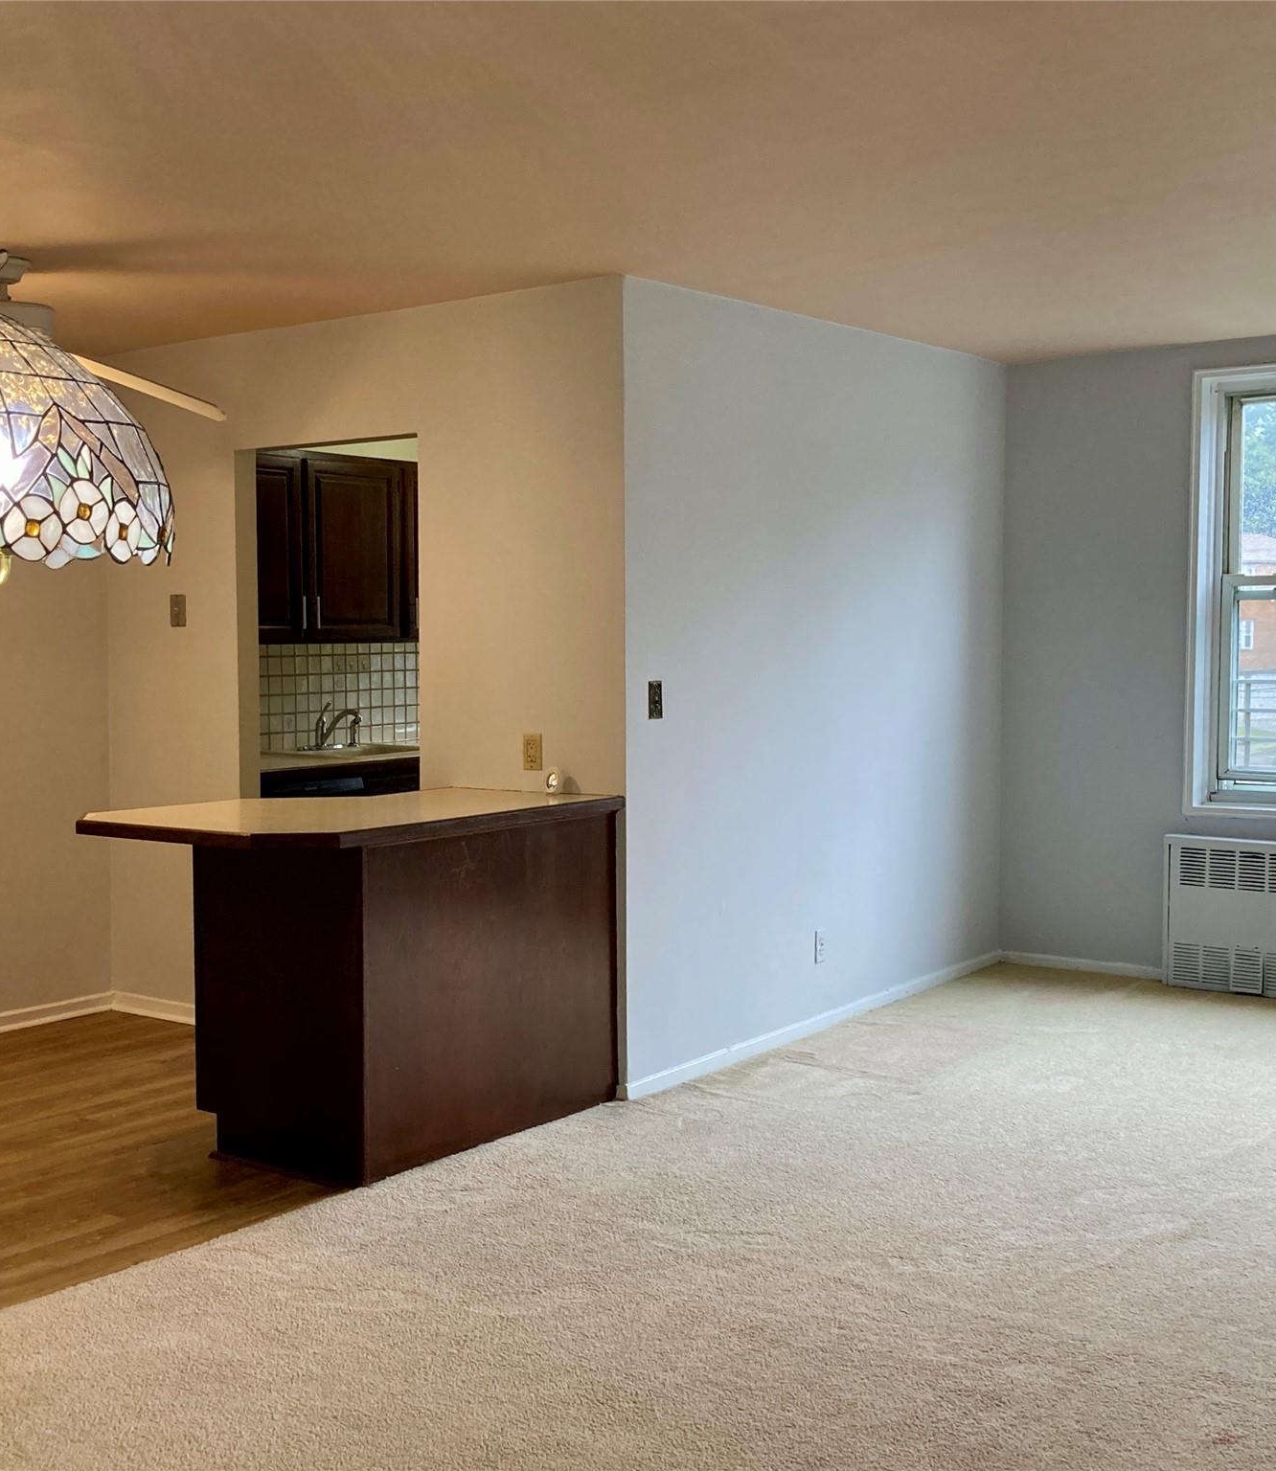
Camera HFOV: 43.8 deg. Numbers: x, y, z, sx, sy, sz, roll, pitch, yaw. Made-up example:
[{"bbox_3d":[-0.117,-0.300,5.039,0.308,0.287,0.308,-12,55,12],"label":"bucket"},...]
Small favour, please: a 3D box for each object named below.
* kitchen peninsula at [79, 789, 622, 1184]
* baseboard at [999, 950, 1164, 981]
[{"bbox_3d":[-0.805,0.656,4.527,0.923,0.901,1.319,2,3,37],"label":"kitchen peninsula"},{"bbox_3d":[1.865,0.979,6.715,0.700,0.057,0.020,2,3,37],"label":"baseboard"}]

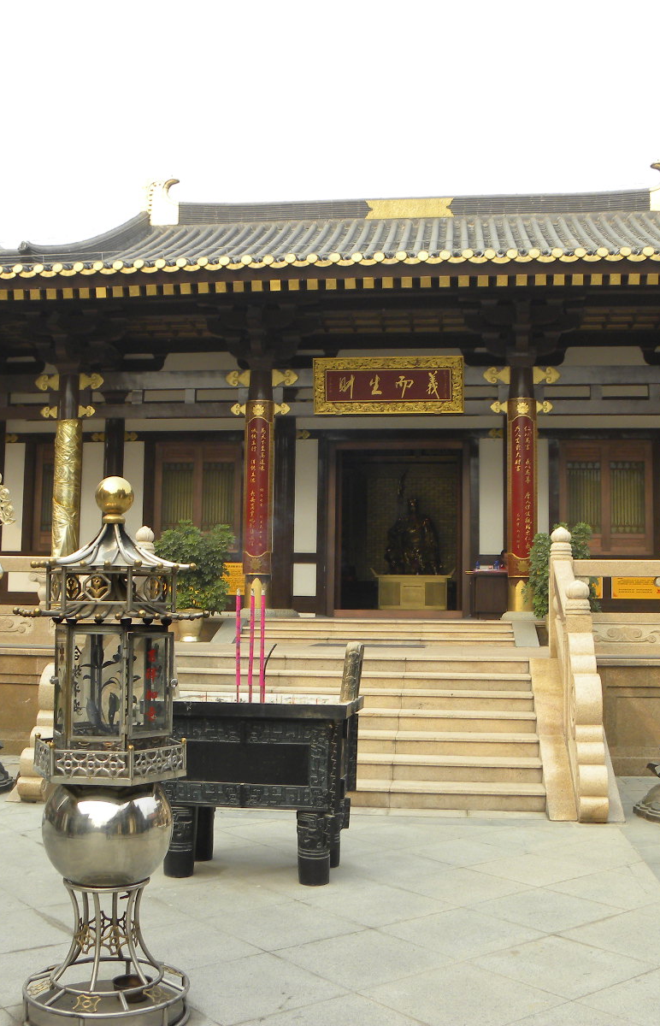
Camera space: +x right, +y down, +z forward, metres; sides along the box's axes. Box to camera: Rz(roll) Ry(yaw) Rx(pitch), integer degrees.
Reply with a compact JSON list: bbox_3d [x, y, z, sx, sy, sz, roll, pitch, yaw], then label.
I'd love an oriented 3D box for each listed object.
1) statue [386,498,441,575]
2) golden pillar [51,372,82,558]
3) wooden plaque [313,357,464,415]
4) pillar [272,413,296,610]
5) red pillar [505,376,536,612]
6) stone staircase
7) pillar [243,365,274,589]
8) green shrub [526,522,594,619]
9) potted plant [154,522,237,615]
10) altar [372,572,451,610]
[{"bbox_3d":[1.952,0.544,23.906,1.293,1.820,1.050,0,-6,7],"label":"statue"},{"bbox_3d":[-4.104,-0.353,16.117,0.408,3.713,0.408,0,-5,5],"label":"golden pillar"},{"bbox_3d":[0.935,-2.016,16.287,2.370,0.910,0.150,0,4,7],"label":"wooden plaque"},{"bbox_3d":[-0.793,-0.055,17.964,0.388,3.570,0.388,0,-5,5],"label":"pillar"},{"bbox_3d":[2.897,-0.350,15.516,0.439,3.743,0.439,0,-5,5],"label":"red pillar"},{"bbox_3d":[0.354,1.961,11.863,3.650,1.420,7.500,0,-6,7],"label":"stone staircase"},{"bbox_3d":[-1.159,-0.346,16.587,0.460,4.060,0.460,0,-6,7],"label":"pillar"},{"bbox_3d":[3.022,0.835,13.543,0.945,1.435,0.898,0,-5,5],"label":"green shrub"},{"bbox_3d":[-1.970,1.015,15.035,1.170,1.770,1.100,0,-6,7],"label":"potted plant"},{"bbox_3d":[1.872,1.889,23.377,1.735,1.005,0.800,0,-6,7],"label":"altar"}]

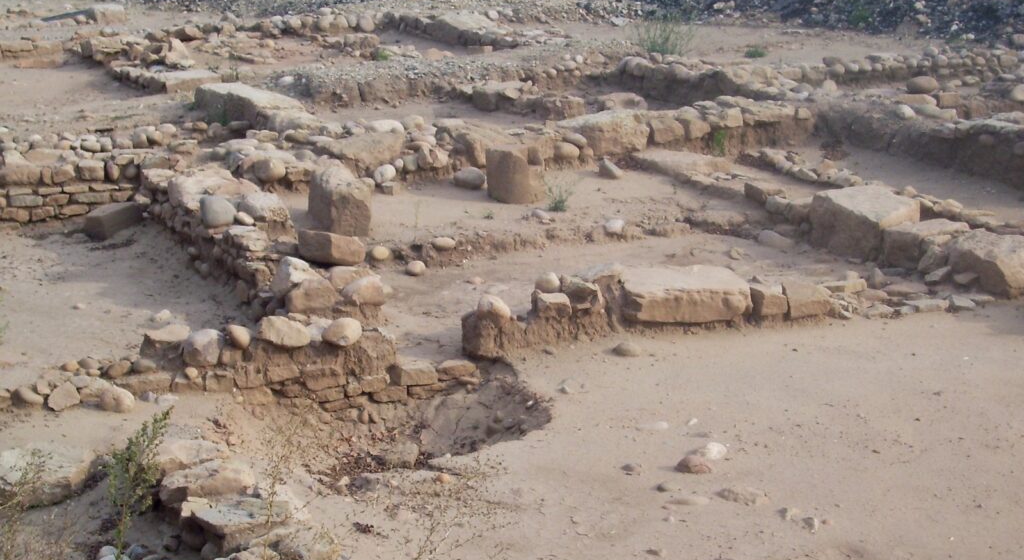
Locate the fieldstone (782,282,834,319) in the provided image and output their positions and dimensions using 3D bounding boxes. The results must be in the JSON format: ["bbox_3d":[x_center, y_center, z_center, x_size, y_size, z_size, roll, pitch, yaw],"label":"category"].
[{"bbox_3d":[2.068,0.142,12.850,0.280,0.160,0.290,-3,17,-11],"label":"fieldstone"}]

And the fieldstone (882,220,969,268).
[{"bbox_3d":[2.949,-0.260,13.050,0.500,0.250,0.290,-11,20,-31],"label":"fieldstone"}]

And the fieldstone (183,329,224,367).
[{"bbox_3d":[-1.933,0.422,11.500,0.250,0.180,0.200,-1,17,-5],"label":"fieldstone"}]

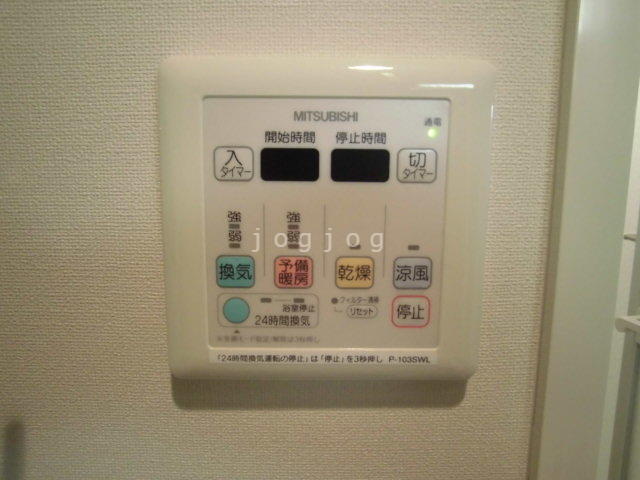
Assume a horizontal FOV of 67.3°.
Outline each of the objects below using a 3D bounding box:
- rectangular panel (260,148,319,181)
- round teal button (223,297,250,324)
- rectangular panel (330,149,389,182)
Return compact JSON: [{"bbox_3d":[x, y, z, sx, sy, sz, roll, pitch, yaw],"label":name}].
[{"bbox_3d":[-0.011,-0.027,0.174,0.021,0.012,0.003,1,9,0],"label":"rectangular panel"},{"bbox_3d":[-0.032,0.027,0.182,0.010,0.010,0.003,1,9,0],"label":"round teal button"},{"bbox_3d":[0.015,-0.027,0.174,0.021,0.012,0.003,1,9,0],"label":"rectangular panel"}]

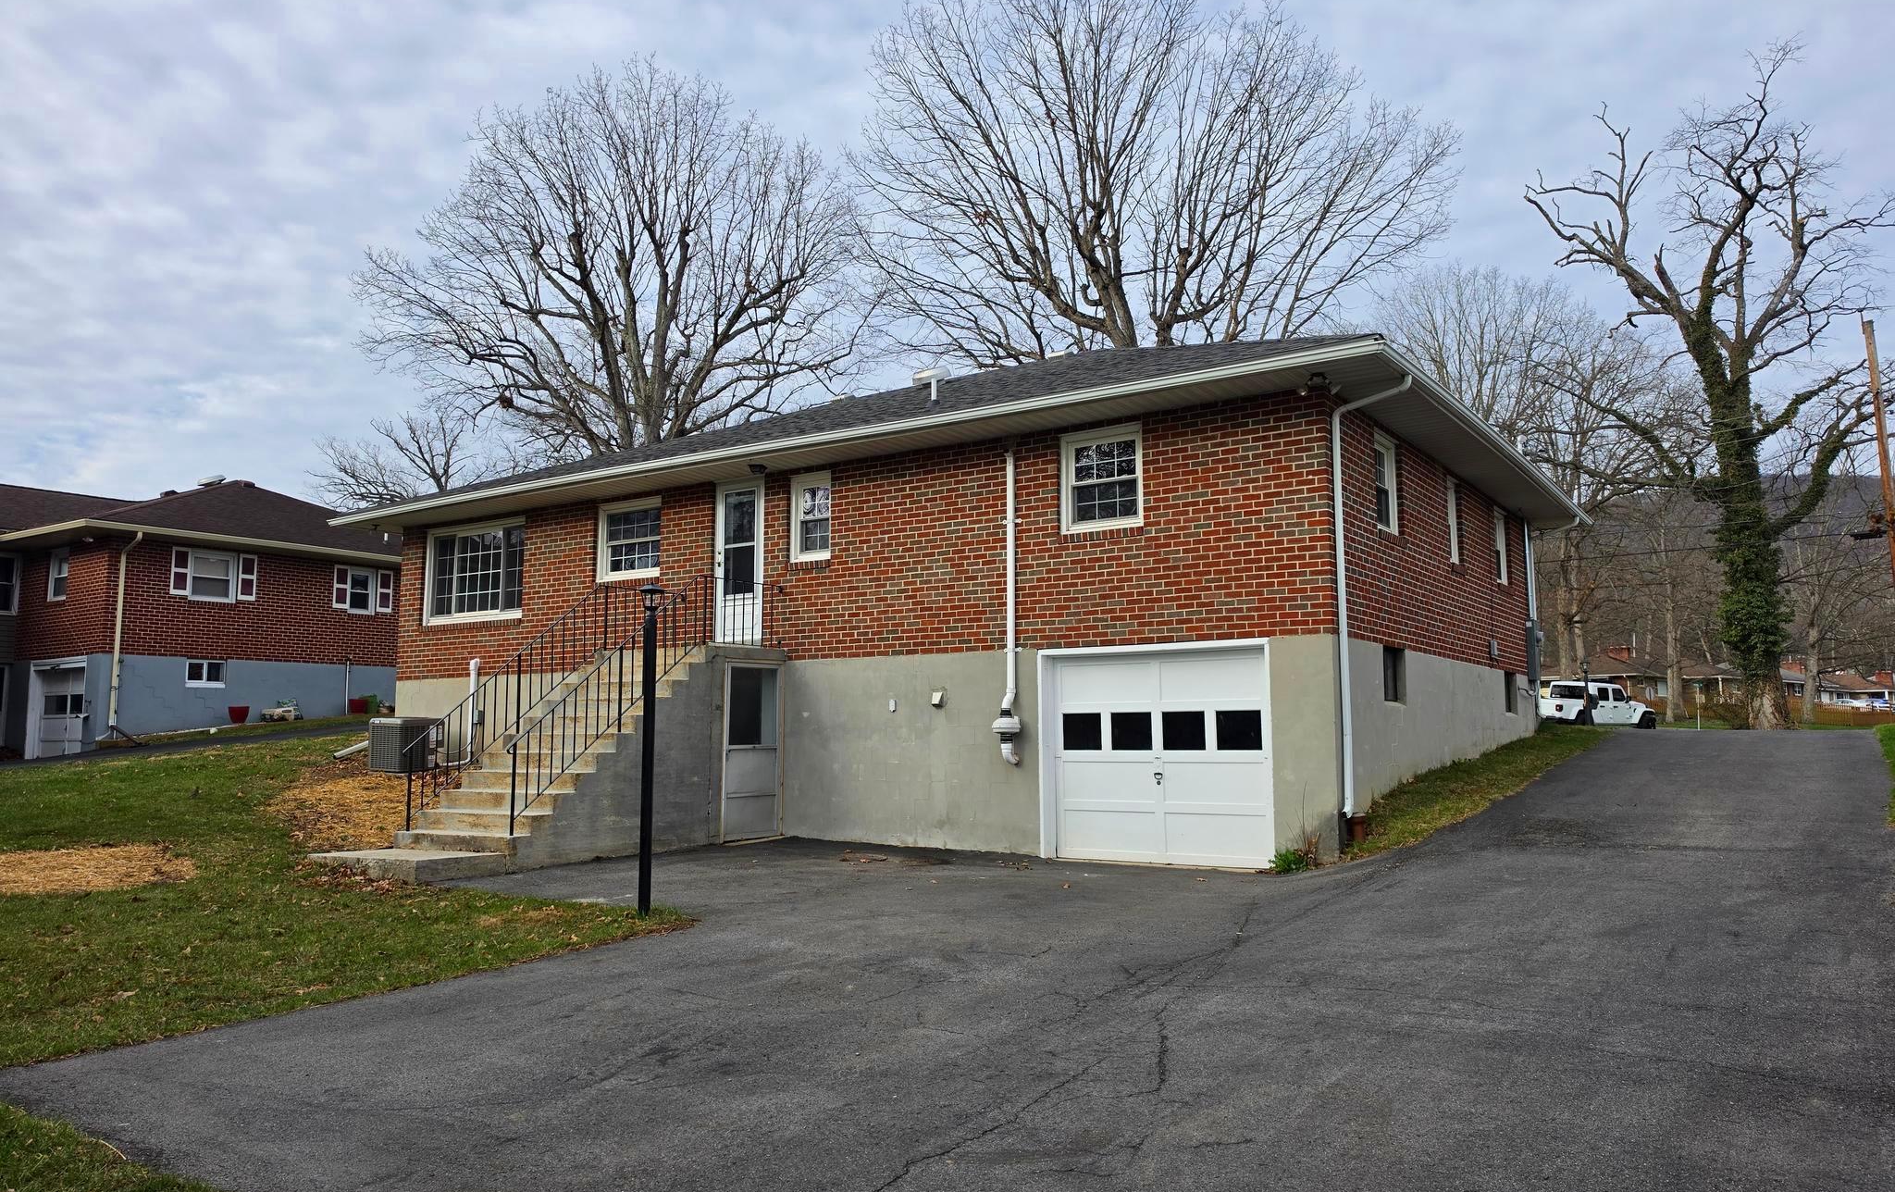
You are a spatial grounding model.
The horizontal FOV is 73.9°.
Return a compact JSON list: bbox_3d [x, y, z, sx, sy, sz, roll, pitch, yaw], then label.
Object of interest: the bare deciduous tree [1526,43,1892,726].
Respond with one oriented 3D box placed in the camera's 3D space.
[{"bbox_3d":[31.530,-8.756,50.396,15.200,28.117,14.300,-4,-7,32],"label":"bare deciduous tree"}]

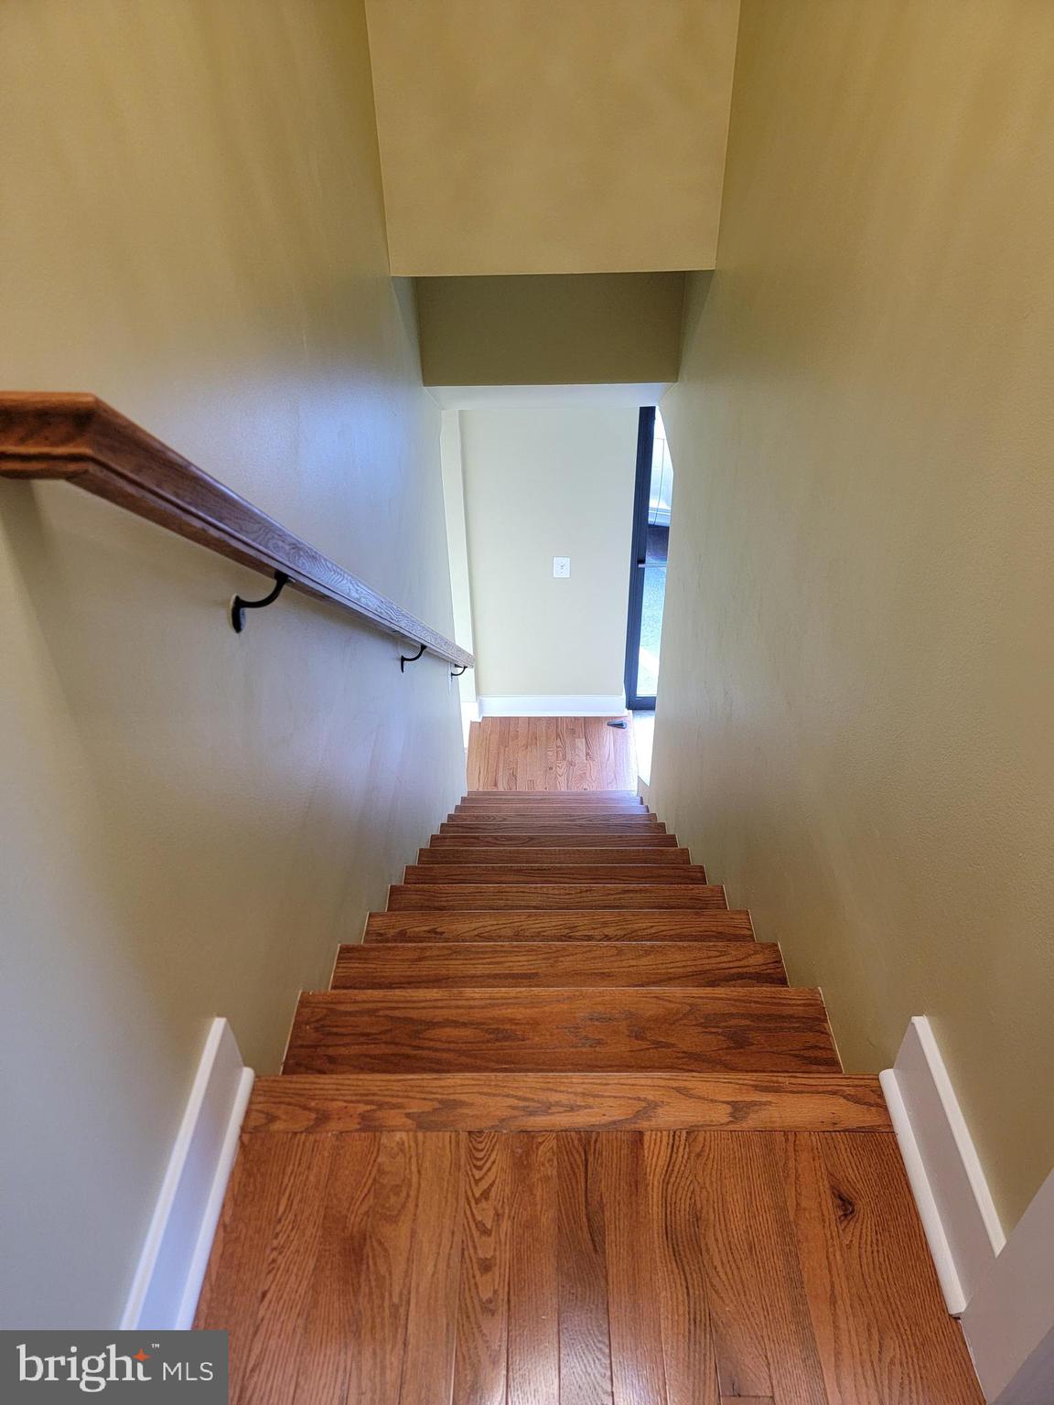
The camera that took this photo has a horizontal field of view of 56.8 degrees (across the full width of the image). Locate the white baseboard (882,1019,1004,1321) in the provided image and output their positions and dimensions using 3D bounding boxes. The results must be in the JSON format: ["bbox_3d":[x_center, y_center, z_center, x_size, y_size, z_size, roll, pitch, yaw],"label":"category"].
[{"bbox_3d":[0.484,0.535,1.152,0.029,0.147,0.288,-1,38,1],"label":"white baseboard"}]

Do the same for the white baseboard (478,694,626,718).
[{"bbox_3d":[0.153,0.024,5.885,0.885,0.147,0.029,-1,38,1],"label":"white baseboard"}]

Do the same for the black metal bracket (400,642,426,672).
[{"bbox_3d":[-0.331,-0.129,2.866,0.077,0.102,0.050,-1,38,1],"label":"black metal bracket"}]

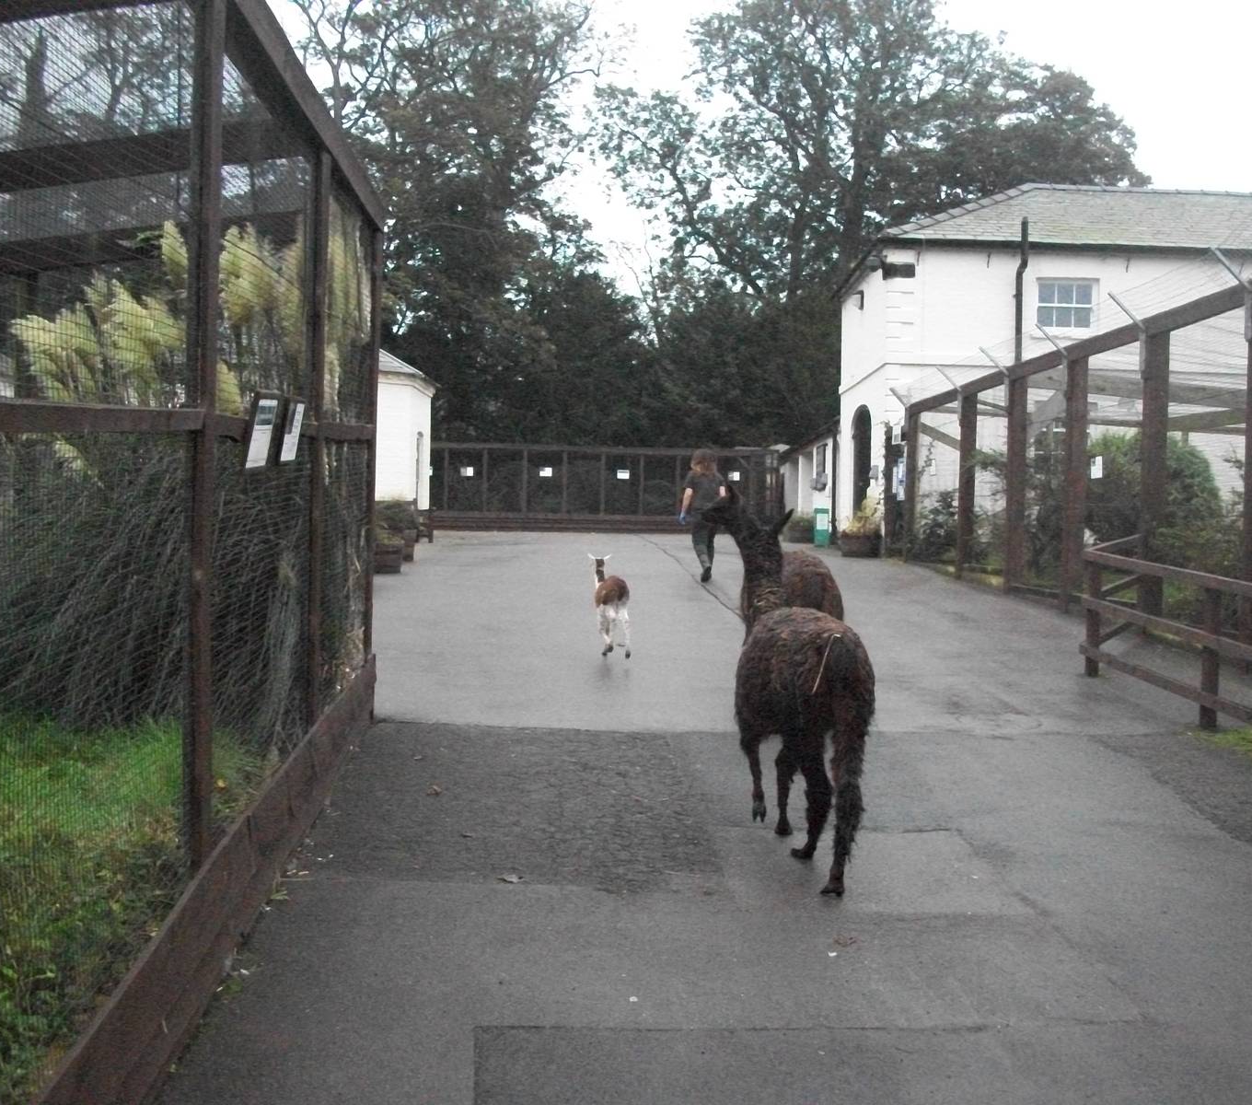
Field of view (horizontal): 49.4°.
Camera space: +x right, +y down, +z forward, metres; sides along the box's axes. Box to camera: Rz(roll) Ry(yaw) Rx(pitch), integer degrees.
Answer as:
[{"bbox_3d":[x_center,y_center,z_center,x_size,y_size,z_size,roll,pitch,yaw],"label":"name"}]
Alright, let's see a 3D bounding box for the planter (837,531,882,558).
[{"bbox_3d":[4.040,-0.140,23.500,0.700,0.430,0.700,1,3,0],"label":"planter"}]

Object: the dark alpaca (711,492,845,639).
[{"bbox_3d":[0.860,0.290,8.350,0.560,1.430,1.300,0,3,-11],"label":"dark alpaca"}]

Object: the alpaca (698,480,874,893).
[{"bbox_3d":[0.640,0.490,5.430,0.520,1.420,1.250,1,3,-8],"label":"alpaca"}]

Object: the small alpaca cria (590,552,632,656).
[{"bbox_3d":[-0.150,0.400,10.750,0.290,0.800,0.740,0,3,-11],"label":"small alpaca cria"}]

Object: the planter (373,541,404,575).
[{"bbox_3d":[-3.210,0.068,17.800,0.640,0.410,0.640,1,3,0],"label":"planter"}]

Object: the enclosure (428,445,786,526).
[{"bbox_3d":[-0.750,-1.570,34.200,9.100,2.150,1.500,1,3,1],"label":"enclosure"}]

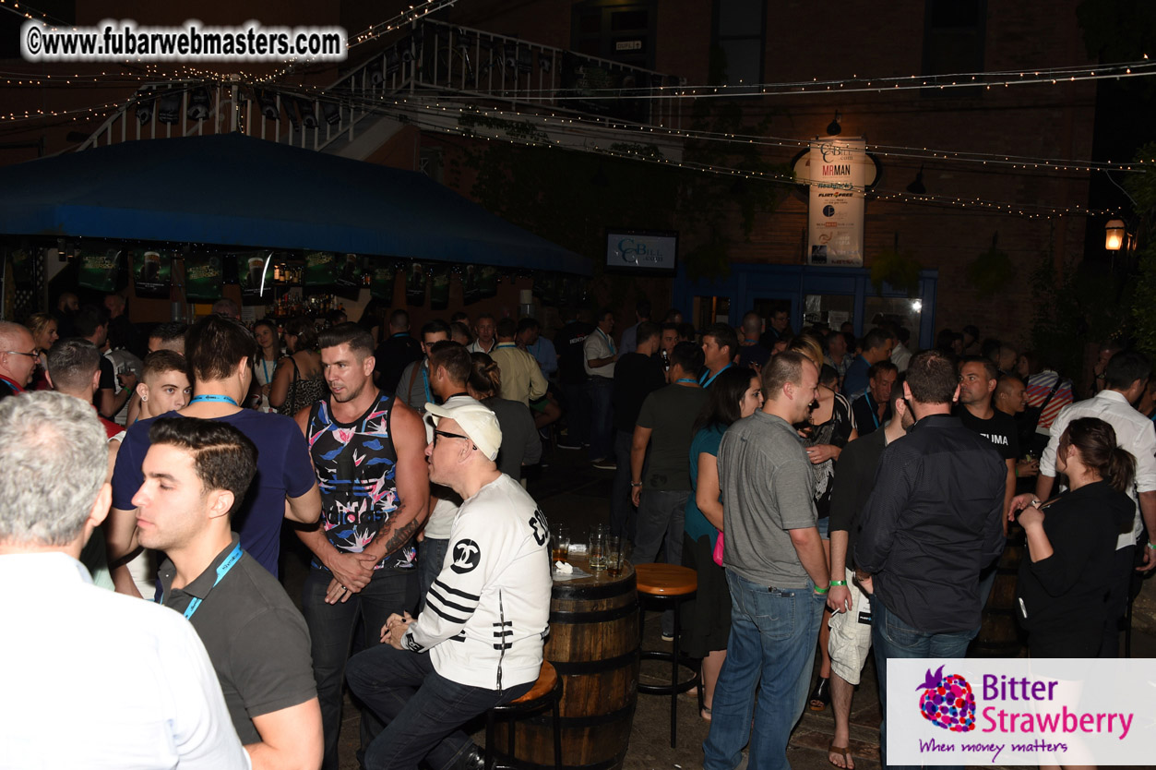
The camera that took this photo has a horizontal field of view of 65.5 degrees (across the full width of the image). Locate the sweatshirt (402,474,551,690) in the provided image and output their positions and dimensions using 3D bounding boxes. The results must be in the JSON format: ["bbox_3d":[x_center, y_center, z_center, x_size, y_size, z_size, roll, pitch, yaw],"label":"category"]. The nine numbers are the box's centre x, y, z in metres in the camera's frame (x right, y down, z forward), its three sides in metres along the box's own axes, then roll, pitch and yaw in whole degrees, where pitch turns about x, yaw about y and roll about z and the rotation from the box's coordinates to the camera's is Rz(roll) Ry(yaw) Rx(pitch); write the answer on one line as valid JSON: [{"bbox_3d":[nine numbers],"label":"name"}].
[{"bbox_3d":[-0.327,0.625,2.950,0.460,0.660,0.500,4,6,11],"label":"sweatshirt"}]

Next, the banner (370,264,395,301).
[{"bbox_3d":[-1.850,-0.956,8.500,0.030,0.430,0.300,8,8,44],"label":"banner"}]

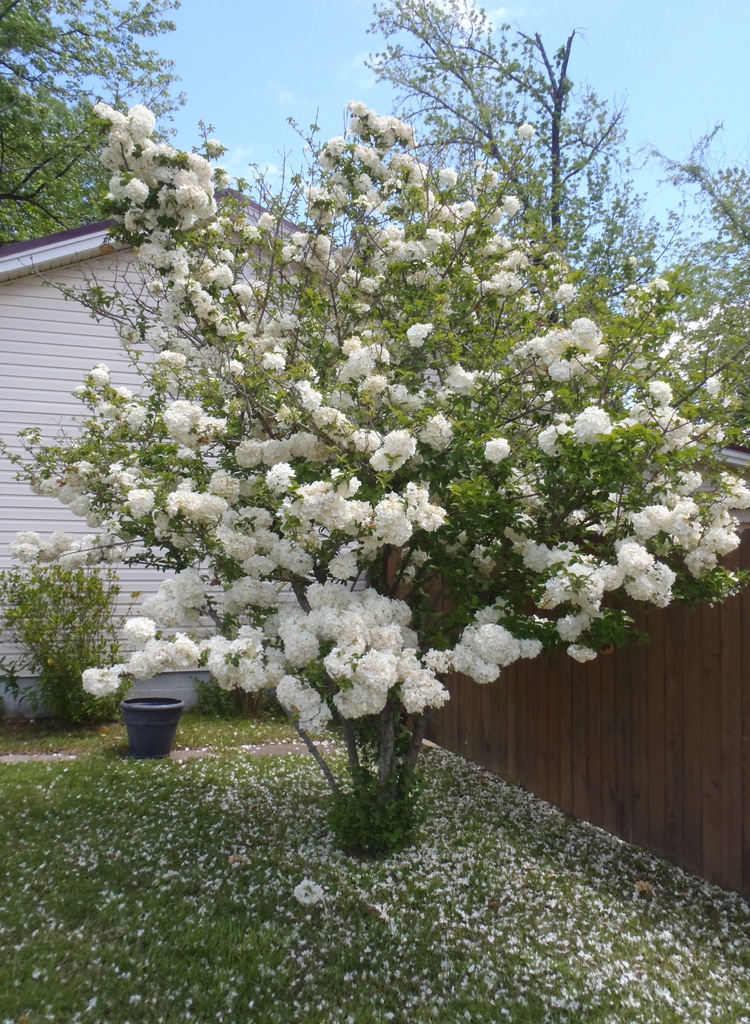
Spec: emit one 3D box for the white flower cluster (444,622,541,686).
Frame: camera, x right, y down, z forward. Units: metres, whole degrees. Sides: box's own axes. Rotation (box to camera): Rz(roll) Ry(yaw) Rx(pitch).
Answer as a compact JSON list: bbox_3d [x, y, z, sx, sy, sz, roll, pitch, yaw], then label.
[{"bbox_3d":[0.589,0.709,4.150,0.510,0.310,0.310,1,-3,0],"label":"white flower cluster"}]

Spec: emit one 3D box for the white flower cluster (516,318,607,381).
[{"bbox_3d":[1.036,-0.902,4.600,0.500,0.340,0.340,1,-3,0],"label":"white flower cluster"}]

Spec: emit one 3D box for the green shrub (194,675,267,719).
[{"bbox_3d":[-1.499,1.916,8.650,0.800,0.520,0.550,1,-3,0],"label":"green shrub"}]

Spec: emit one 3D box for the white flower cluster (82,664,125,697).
[{"bbox_3d":[-1.360,0.844,4.150,0.215,0.160,0.170,1,-3,0],"label":"white flower cluster"}]

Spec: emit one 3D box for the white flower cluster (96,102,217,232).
[{"bbox_3d":[-1.213,-1.913,4.600,0.660,0.710,0.500,1,-3,0],"label":"white flower cluster"}]

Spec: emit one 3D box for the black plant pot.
[{"bbox_3d":[-1.845,1.804,6.900,0.535,0.440,0.535,1,-3,0],"label":"black plant pot"}]

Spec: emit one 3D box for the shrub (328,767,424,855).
[{"bbox_3d":[0.003,1.736,4.800,0.540,0.460,0.500,1,-3,0],"label":"shrub"}]

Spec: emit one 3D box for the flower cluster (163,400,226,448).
[{"bbox_3d":[-0.915,-0.444,4.200,0.310,0.240,0.240,1,-3,0],"label":"flower cluster"}]

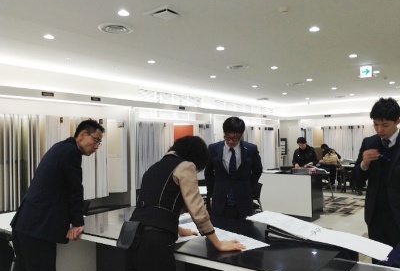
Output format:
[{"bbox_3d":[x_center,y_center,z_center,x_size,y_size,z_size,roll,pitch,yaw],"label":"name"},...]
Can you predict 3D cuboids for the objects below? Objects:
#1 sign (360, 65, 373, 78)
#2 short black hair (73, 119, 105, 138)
[{"bbox_3d":[2.998,-1.142,6.850,0.210,0.220,0.060,-2,-1,36],"label":"sign"},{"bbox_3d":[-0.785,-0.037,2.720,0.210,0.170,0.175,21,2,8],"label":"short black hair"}]

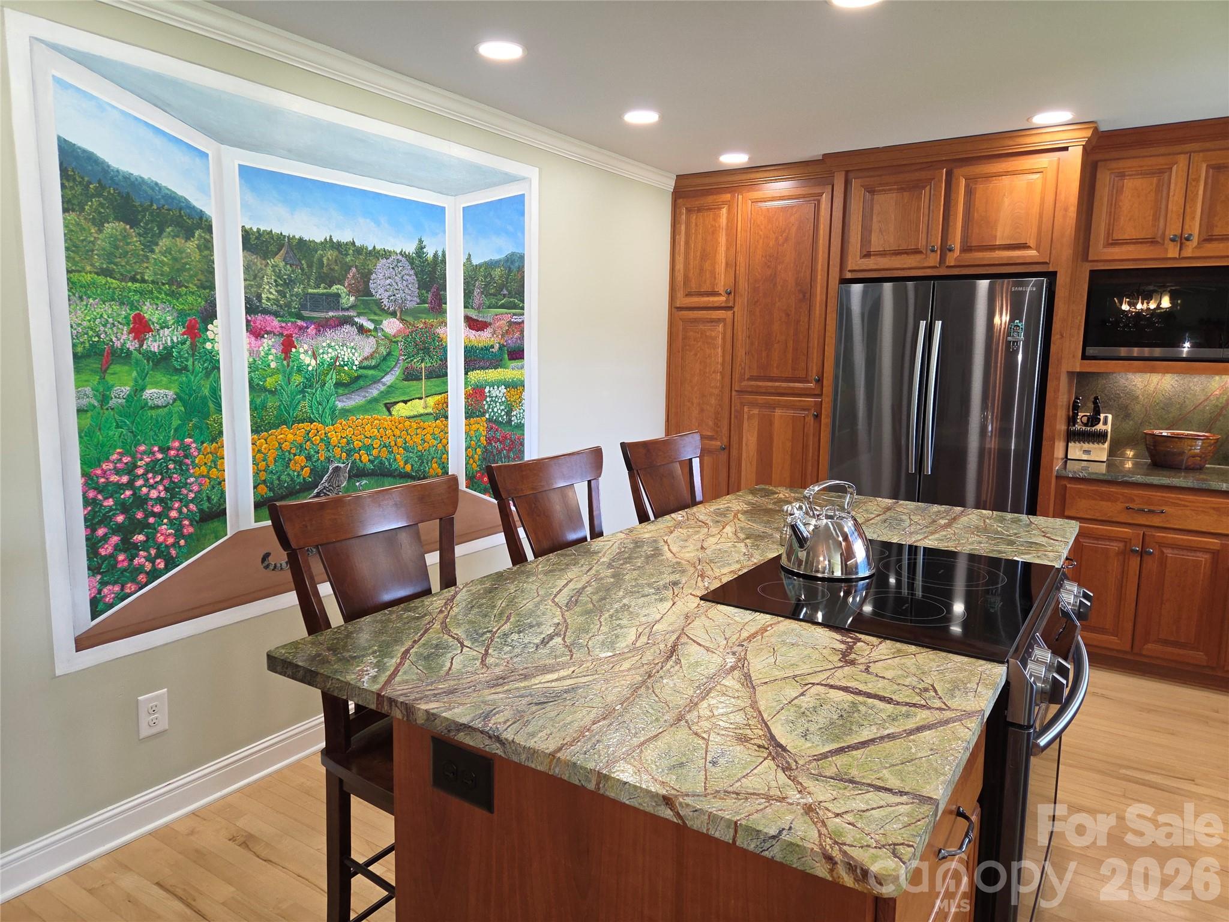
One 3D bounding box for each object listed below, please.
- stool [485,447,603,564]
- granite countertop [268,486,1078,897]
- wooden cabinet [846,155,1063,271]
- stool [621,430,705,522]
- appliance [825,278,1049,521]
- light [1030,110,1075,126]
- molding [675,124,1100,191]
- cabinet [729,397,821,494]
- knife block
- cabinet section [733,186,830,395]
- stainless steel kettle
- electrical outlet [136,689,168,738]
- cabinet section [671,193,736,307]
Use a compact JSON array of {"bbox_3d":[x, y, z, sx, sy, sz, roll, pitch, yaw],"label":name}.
[{"bbox_3d":[0.009,0.572,2.230,0.540,1.110,0.490,5,9,29],"label":"stool"},{"bbox_3d":[0.436,0.266,1.980,1.054,0.030,2.160,6,9,33],"label":"granite countertop"},{"bbox_3d":[1.656,-1.117,3.919,0.925,0.465,0.600,6,9,33],"label":"wooden cabinet"},{"bbox_3d":[0.355,0.505,2.765,0.540,1.110,0.480,6,9,33],"label":"stool"},{"bbox_3d":[1.669,0.004,4.164,0.906,1.762,0.870,6,9,33],"label":"appliance"},{"bbox_3d":[1.738,-1.362,3.261,0.185,0.020,0.185,6,9,33],"label":"light"},{"bbox_3d":[1.141,-1.422,3.908,2.025,0.085,0.165,6,9,33],"label":"molding"},{"bbox_3d":[1.011,0.176,4.607,0.490,1.105,0.600,6,9,33],"label":"cabinet"},{"bbox_3d":[2.422,-0.130,4.157,0.167,0.240,0.180,6,9,33],"label":"knife block"},{"bbox_3d":[1.045,-0.933,4.601,0.515,1.073,0.600,6,9,33],"label":"cabinet section"},{"bbox_3d":[0.499,0.150,1.904,0.224,0.210,0.216,1,8,0],"label":"stainless steel kettle"},{"bbox_3d":[-1.331,0.732,2.359,0.008,0.125,0.081,6,9,33],"label":"electrical outlet"},{"bbox_3d":[0.661,-1.214,4.822,0.400,0.637,0.600,6,9,33],"label":"cabinet section"}]

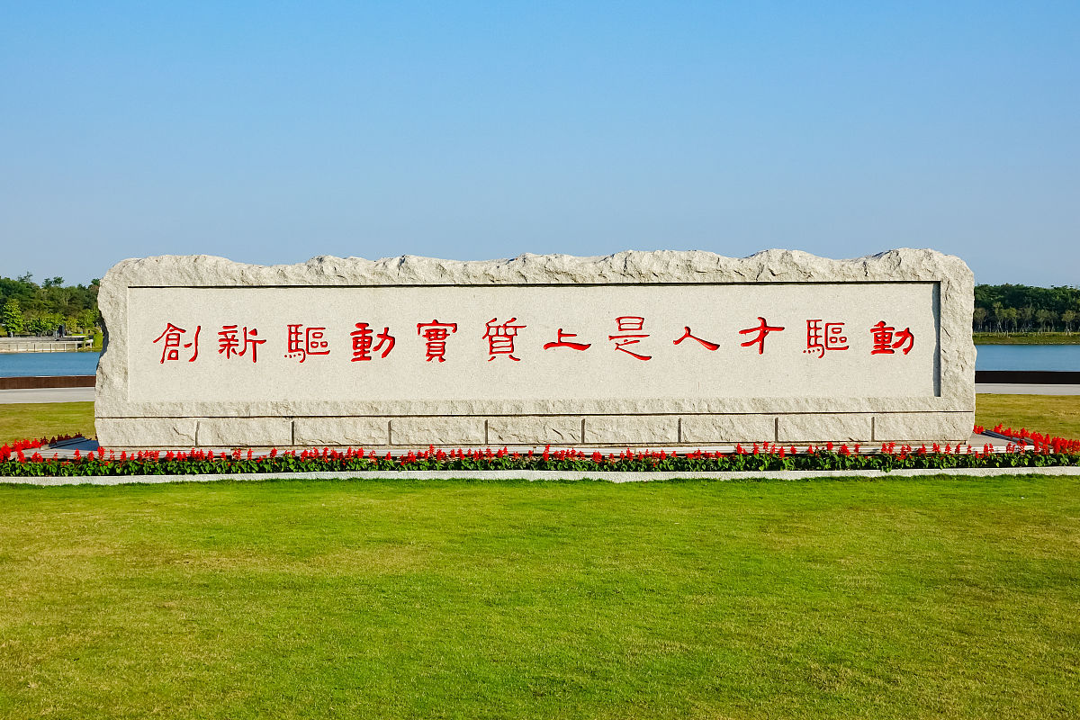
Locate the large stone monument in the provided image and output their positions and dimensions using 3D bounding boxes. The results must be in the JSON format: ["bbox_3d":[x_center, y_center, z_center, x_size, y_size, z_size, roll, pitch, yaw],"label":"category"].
[{"bbox_3d":[-0.060,-0.180,21.950,12.100,2.700,1.350,0,1,0],"label":"large stone monument"}]

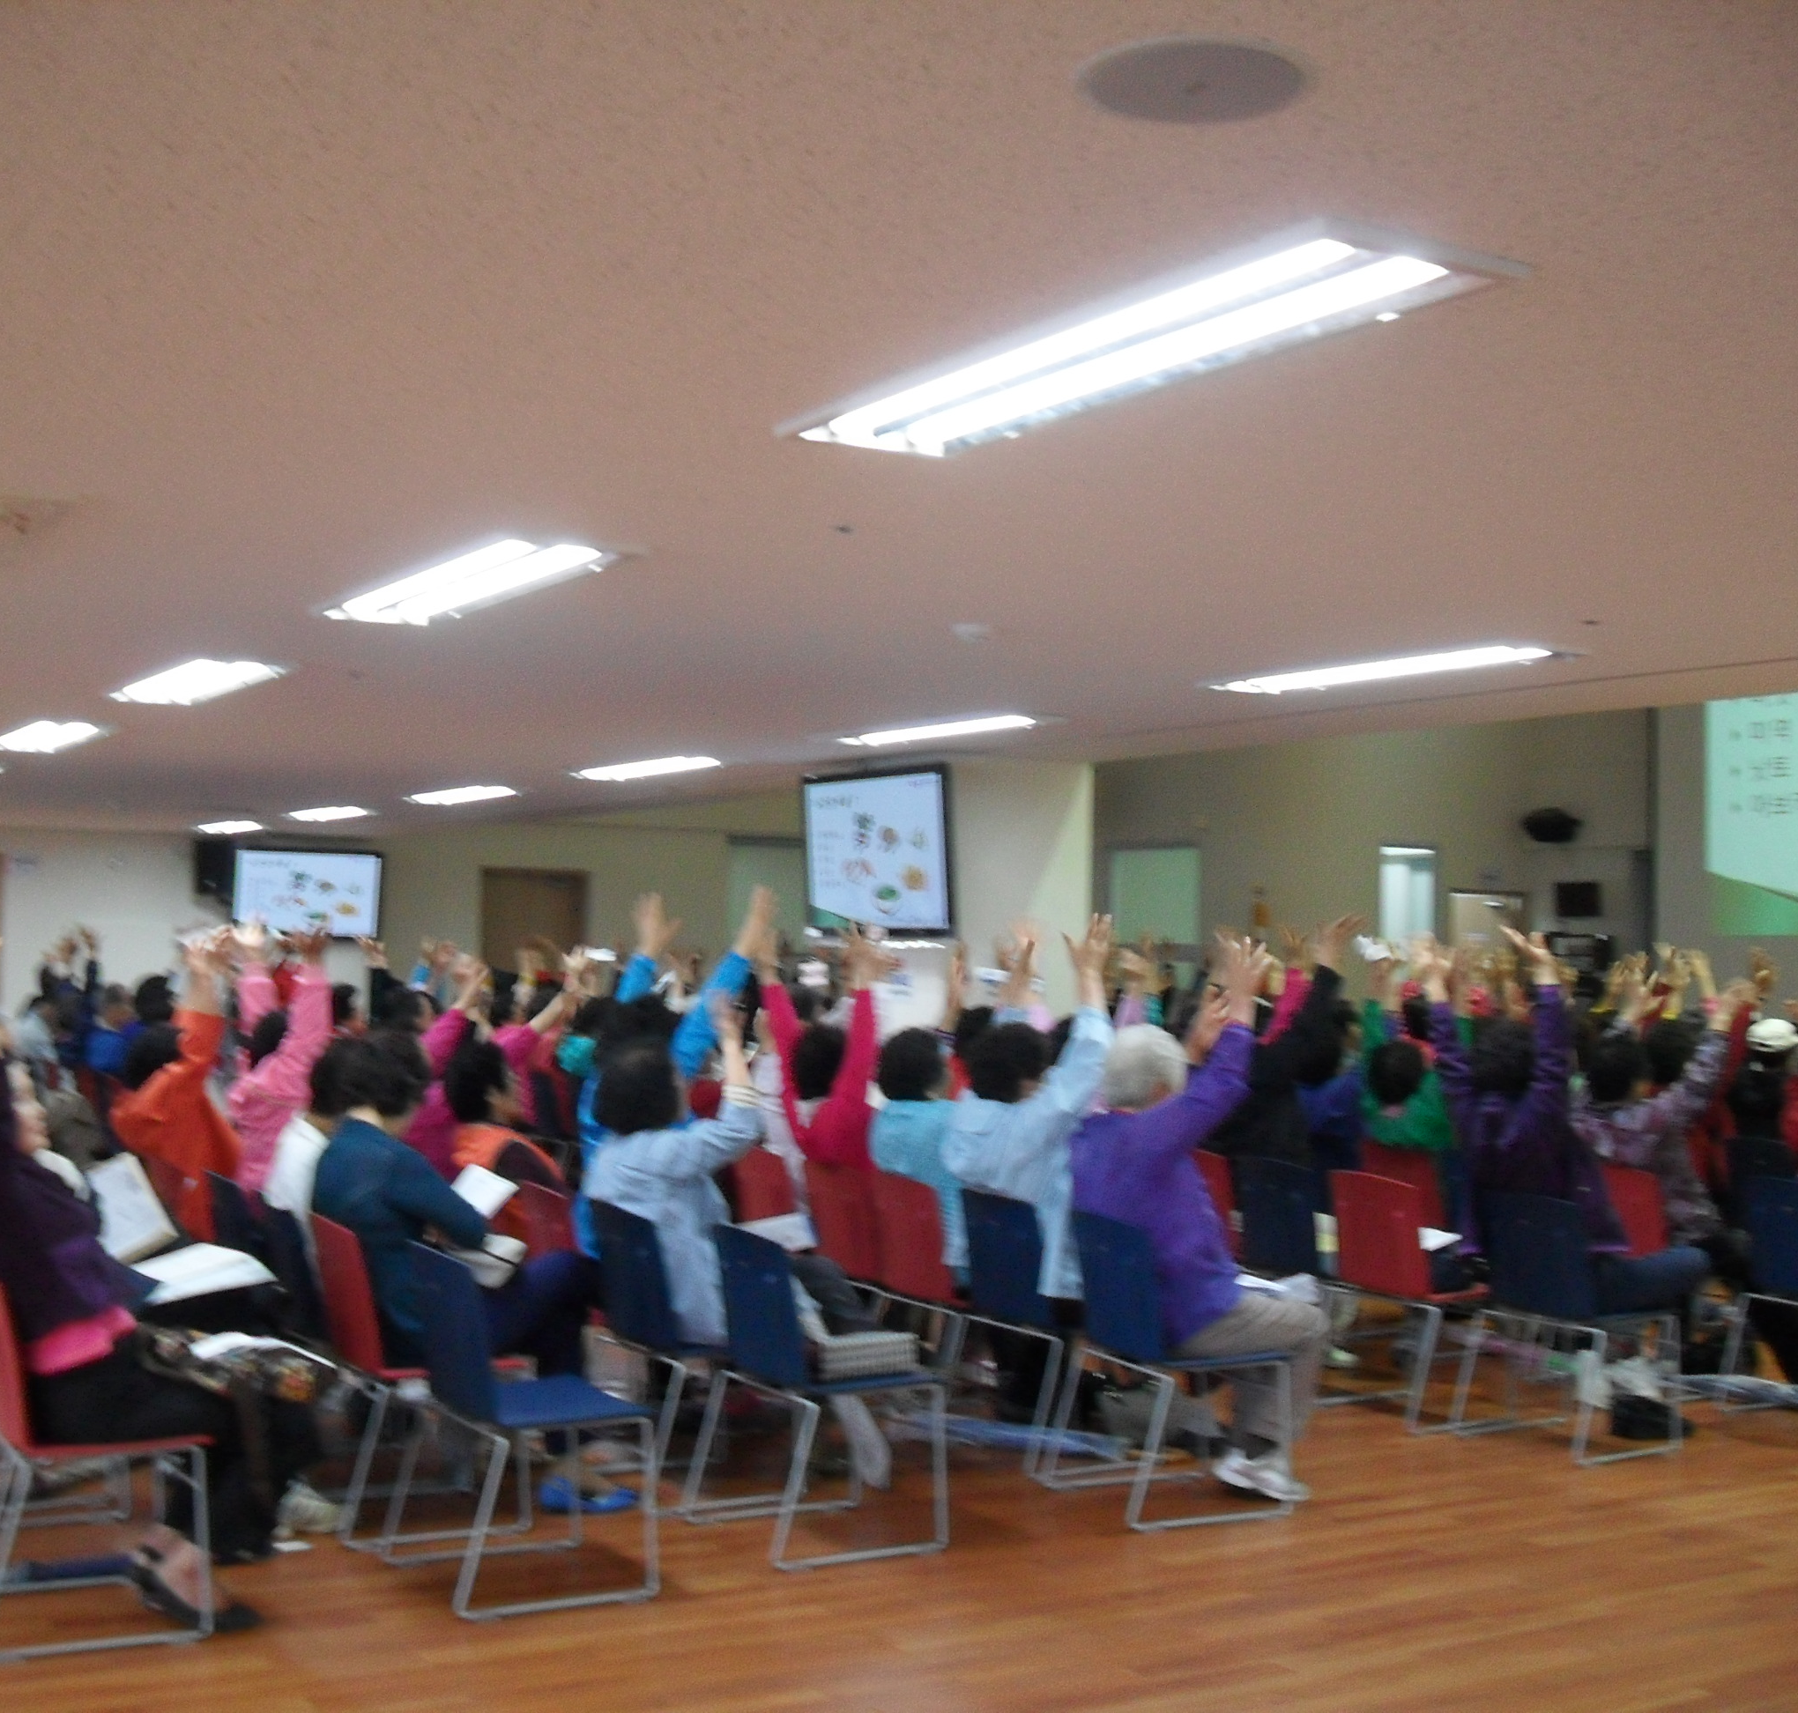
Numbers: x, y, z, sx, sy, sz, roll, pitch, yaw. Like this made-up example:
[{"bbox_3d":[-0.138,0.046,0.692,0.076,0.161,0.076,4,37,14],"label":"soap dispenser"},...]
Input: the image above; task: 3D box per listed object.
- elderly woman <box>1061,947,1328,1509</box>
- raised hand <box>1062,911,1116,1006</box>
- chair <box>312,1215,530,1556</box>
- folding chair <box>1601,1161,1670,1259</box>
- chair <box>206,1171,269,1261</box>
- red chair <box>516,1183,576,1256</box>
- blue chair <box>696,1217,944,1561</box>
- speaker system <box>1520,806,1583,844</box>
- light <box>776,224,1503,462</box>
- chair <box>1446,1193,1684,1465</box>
[{"bbox_3d":[0.879,1.050,6.734,0.740,1.620,0.550,2,-3,-26],"label":"elderly woman"},{"bbox_3d":[0.576,0.312,7.031,0.150,0.270,0.100,5,0,25],"label":"raised hand"},{"bbox_3d":[-1.327,1.384,6.277,0.500,0.799,0.505,2,-2,-30],"label":"chair"},{"bbox_3d":[2.905,1.592,8.886,0.520,0.810,0.520,3,-3,-30],"label":"folding chair"},{"bbox_3d":[-1.956,1.412,7.353,0.500,0.799,0.505,2,-2,-30],"label":"chair"},{"bbox_3d":[-0.931,1.443,7.258,0.535,0.800,0.535,3,-3,-30],"label":"red chair"},{"bbox_3d":[-0.215,1.417,6.211,0.535,0.800,0.535,3,-3,-30],"label":"blue chair"},{"bbox_3d":[7.522,-0.360,26.600,0.600,0.400,0.380,0,10,15],"label":"speaker system"},{"bbox_3d":[0.266,-0.677,3.118,0.308,0.070,1.285,3,-3,-30],"label":"light"},{"bbox_3d":[2.213,1.524,7.621,0.535,0.800,0.535,3,-3,-30],"label":"chair"}]

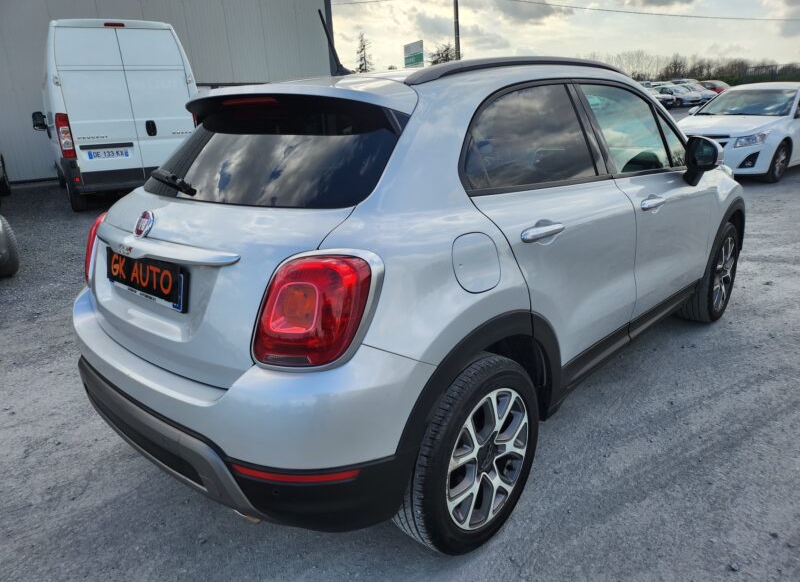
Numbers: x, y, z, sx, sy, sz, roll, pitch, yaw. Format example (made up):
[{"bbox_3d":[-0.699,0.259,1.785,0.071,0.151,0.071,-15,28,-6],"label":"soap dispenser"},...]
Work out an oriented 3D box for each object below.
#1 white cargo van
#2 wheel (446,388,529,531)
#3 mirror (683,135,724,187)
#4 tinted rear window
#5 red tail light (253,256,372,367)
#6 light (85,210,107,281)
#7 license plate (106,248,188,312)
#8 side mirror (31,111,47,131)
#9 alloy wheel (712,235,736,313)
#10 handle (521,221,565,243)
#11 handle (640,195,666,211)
[{"bbox_3d":[-5.261,-3.039,10.175,2.200,2.520,5.500,-14,20,-30],"label":"white cargo van"},{"bbox_3d":[0.237,0.520,1.800,0.170,0.455,0.455,13,23,42],"label":"wheel"},{"bbox_3d":[1.478,-0.627,2.672,0.200,0.250,0.160,13,23,42],"label":"mirror"},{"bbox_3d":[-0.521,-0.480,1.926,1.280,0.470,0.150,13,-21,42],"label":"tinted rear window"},{"bbox_3d":[-0.212,0.046,1.372,0.320,0.290,0.150,4,18,23],"label":"red tail light"},{"bbox_3d":[-1.198,-0.173,2.283,0.150,0.290,0.320,-11,18,-24],"label":"light"},{"bbox_3d":[-0.800,-0.044,1.728,0.530,0.120,0.025,13,11,42],"label":"license plate"},{"bbox_3d":[-6.985,-3.295,10.718,0.270,0.380,0.190,-14,20,-30],"label":"side mirror"},{"bbox_3d":[2.002,-0.108,3.559,0.170,0.455,0.455,13,23,42],"label":"alloy wheel"},{"bbox_3d":[0.441,-0.181,1.718,0.050,0.045,0.245,13,23,42],"label":"handle"},{"bbox_3d":[1.083,-0.373,2.366,0.050,0.045,0.245,13,23,42],"label":"handle"}]

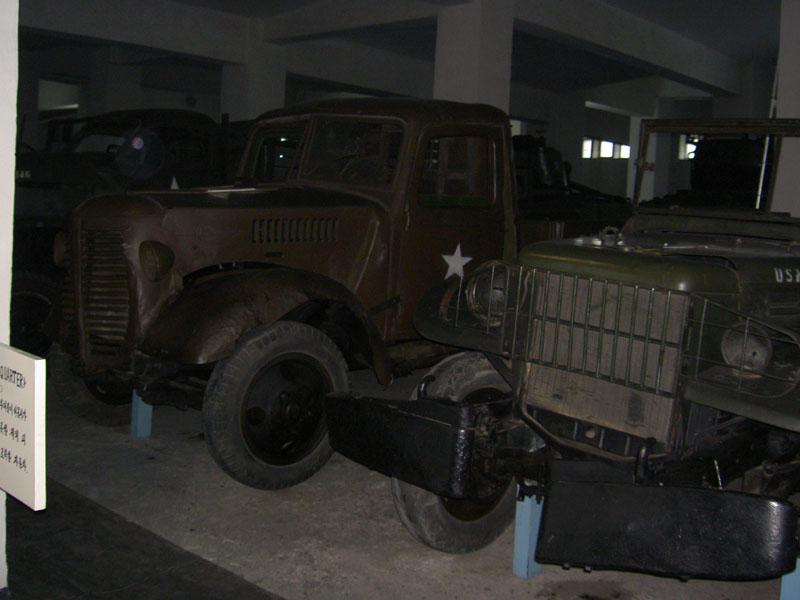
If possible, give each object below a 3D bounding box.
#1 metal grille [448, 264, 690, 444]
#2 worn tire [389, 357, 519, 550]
[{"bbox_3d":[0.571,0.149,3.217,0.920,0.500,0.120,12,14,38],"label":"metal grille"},{"bbox_3d":[0.308,0.651,3.862,0.180,0.870,0.870,10,11,44],"label":"worn tire"}]

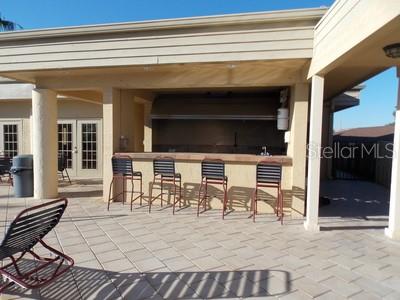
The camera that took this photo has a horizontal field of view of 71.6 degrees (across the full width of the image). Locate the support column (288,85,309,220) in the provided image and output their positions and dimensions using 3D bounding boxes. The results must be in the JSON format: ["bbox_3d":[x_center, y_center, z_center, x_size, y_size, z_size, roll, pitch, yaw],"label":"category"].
[{"bbox_3d":[1.926,0.047,5.362,0.250,2.550,0.280,2,4,14],"label":"support column"}]

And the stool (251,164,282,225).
[{"bbox_3d":[1.301,0.762,5.231,0.500,1.120,0.570,2,4,14],"label":"stool"}]

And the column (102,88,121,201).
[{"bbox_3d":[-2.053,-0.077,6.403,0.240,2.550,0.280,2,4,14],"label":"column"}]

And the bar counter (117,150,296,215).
[{"bbox_3d":[-0.044,0.671,6.054,3.900,1.160,0.580,2,4,14],"label":"bar counter"}]

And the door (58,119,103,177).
[{"bbox_3d":[-4.161,-0.029,9.424,1.870,2.020,0.120,1,4,10],"label":"door"}]

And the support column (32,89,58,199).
[{"bbox_3d":[-3.716,-0.134,6.664,0.530,2.580,0.530,2,4,14],"label":"support column"}]

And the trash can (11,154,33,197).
[{"bbox_3d":[-4.277,0.638,6.819,0.570,1.000,0.570,1,3,0],"label":"trash can"}]

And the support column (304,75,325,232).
[{"bbox_3d":[1.933,0.074,4.679,0.210,2.580,0.210,1,4,6],"label":"support column"}]

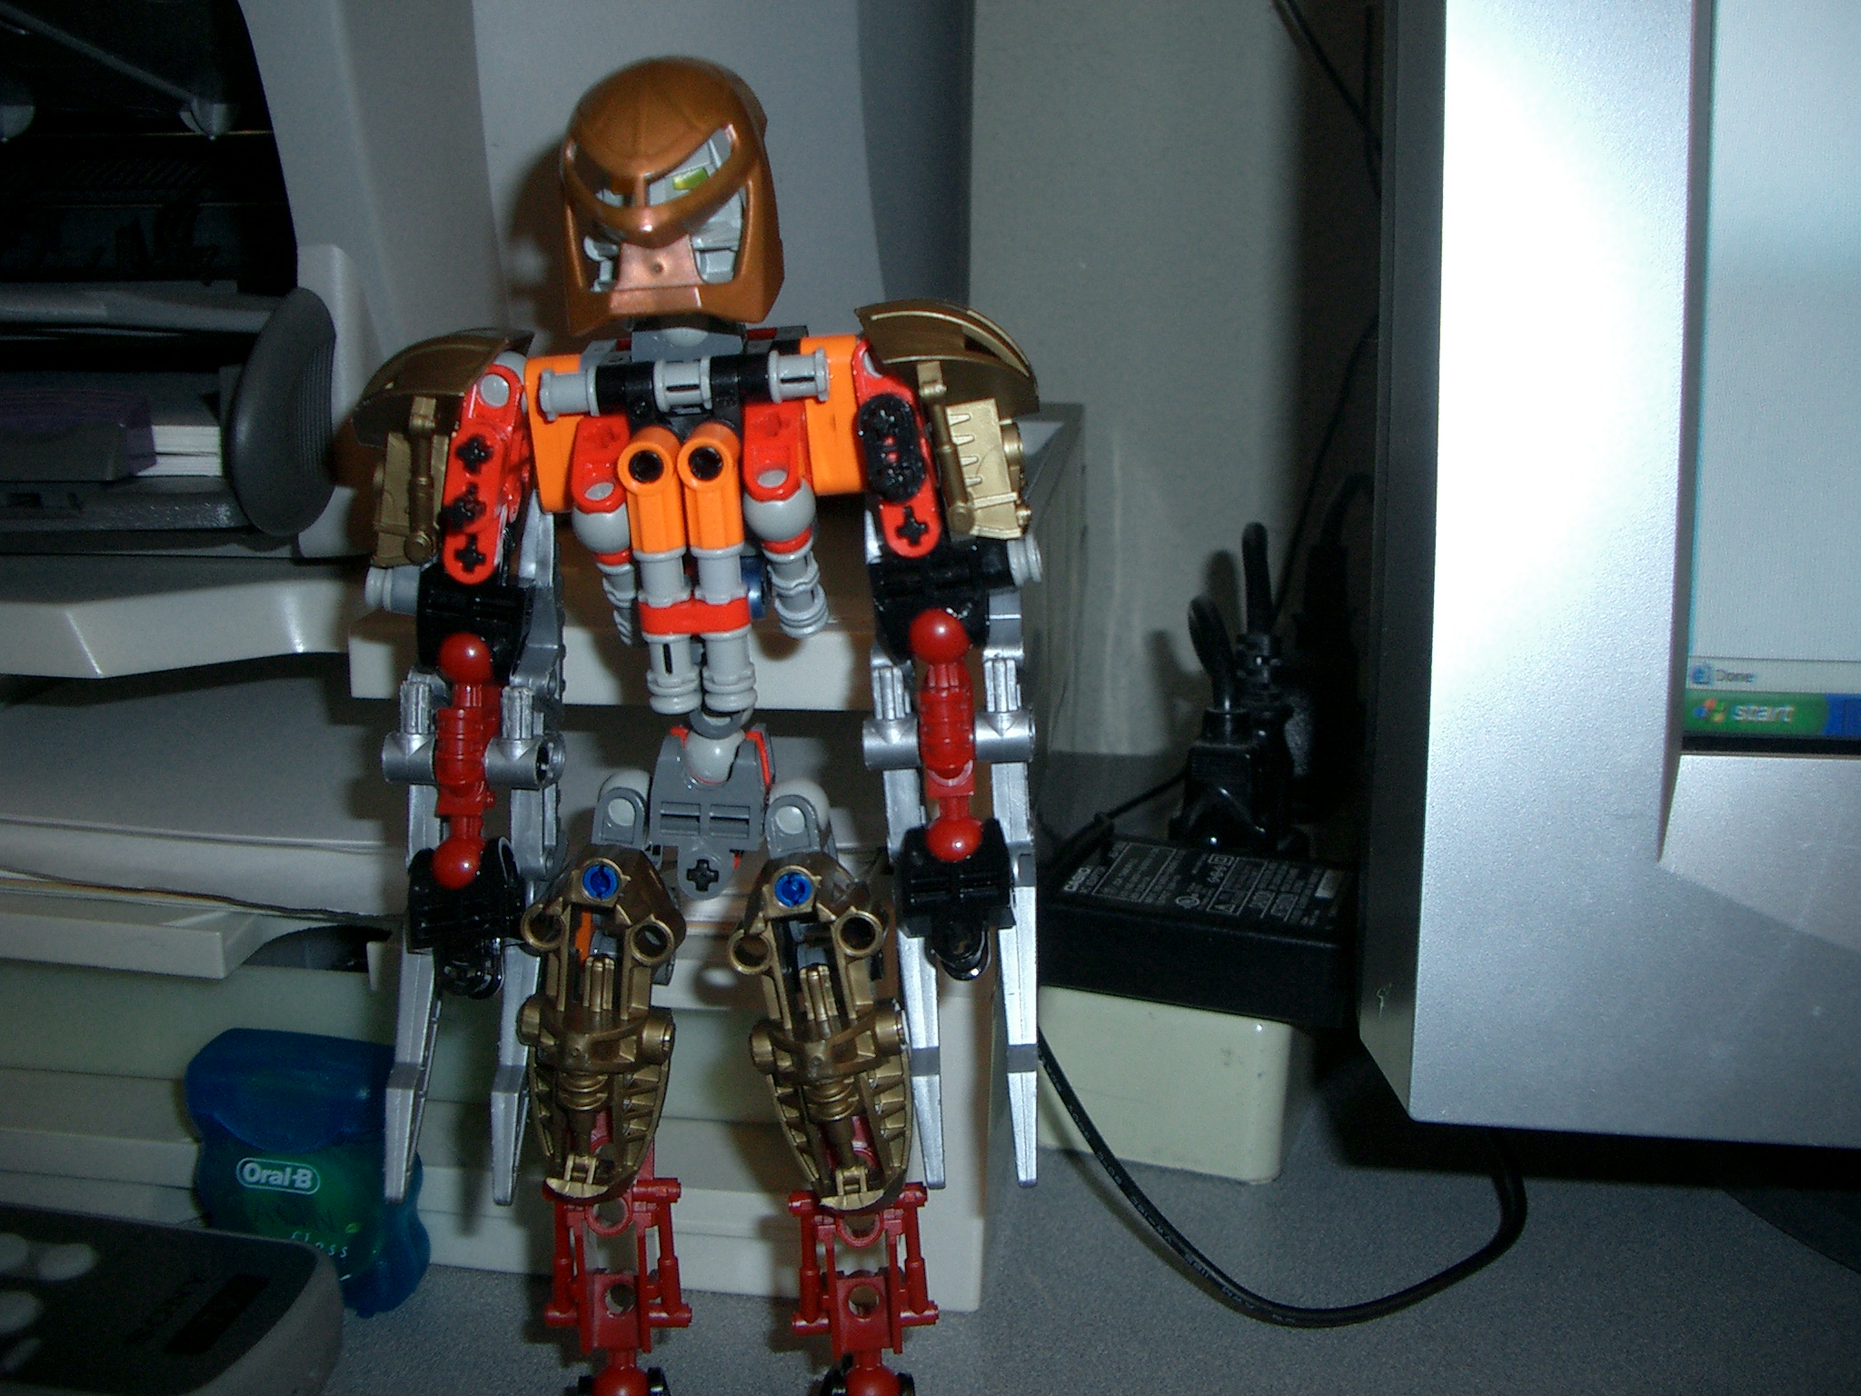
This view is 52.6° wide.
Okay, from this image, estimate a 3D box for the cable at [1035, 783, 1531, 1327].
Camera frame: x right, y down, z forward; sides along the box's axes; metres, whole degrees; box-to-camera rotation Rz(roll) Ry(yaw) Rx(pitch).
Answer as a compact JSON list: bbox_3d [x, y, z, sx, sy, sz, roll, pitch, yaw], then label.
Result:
[{"bbox_3d":[0.080,0.077,0.455,0.116,0.058,0.177,1,14,0],"label":"cable"}]

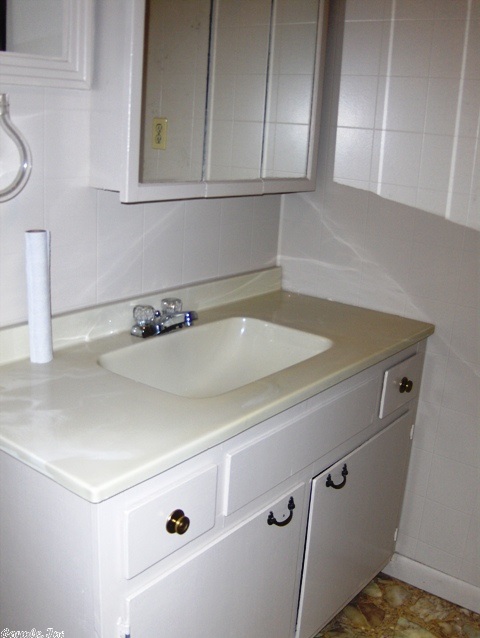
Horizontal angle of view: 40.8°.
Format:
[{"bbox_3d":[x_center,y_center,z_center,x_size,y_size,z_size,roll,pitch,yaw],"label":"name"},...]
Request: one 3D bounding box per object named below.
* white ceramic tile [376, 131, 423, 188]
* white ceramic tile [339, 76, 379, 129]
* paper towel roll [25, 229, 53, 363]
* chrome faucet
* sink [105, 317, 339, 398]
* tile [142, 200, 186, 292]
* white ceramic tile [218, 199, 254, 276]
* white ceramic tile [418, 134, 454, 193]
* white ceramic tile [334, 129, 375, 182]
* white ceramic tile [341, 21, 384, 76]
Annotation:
[{"bbox_3d":[0.448,-0.449,1.809,0.134,0.154,0.010,15,20,36],"label":"white ceramic tile"},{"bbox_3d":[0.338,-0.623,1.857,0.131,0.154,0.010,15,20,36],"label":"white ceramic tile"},{"bbox_3d":[-0.418,-0.046,1.346,0.050,0.279,0.050,3,16,-1],"label":"paper towel roll"},{"bbox_3d":[-0.174,0.002,1.633,0.145,0.080,0.160,15,20,36],"label":"chrome faucet"},{"bbox_3d":[-0.038,0.144,1.558,0.330,0.140,0.545,15,20,36],"label":"sink"},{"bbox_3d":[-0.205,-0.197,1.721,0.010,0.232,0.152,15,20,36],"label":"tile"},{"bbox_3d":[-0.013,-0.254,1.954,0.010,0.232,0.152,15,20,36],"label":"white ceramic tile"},{"bbox_3d":[0.538,-0.422,1.740,0.108,0.154,0.010,15,20,36],"label":"white ceramic tile"},{"bbox_3d":[0.332,-0.483,1.922,0.150,0.150,0.010,15,20,36],"label":"white ceramic tile"},{"bbox_3d":[0.344,-0.771,1.841,0.152,0.152,0.010,15,20,36],"label":"white ceramic tile"}]

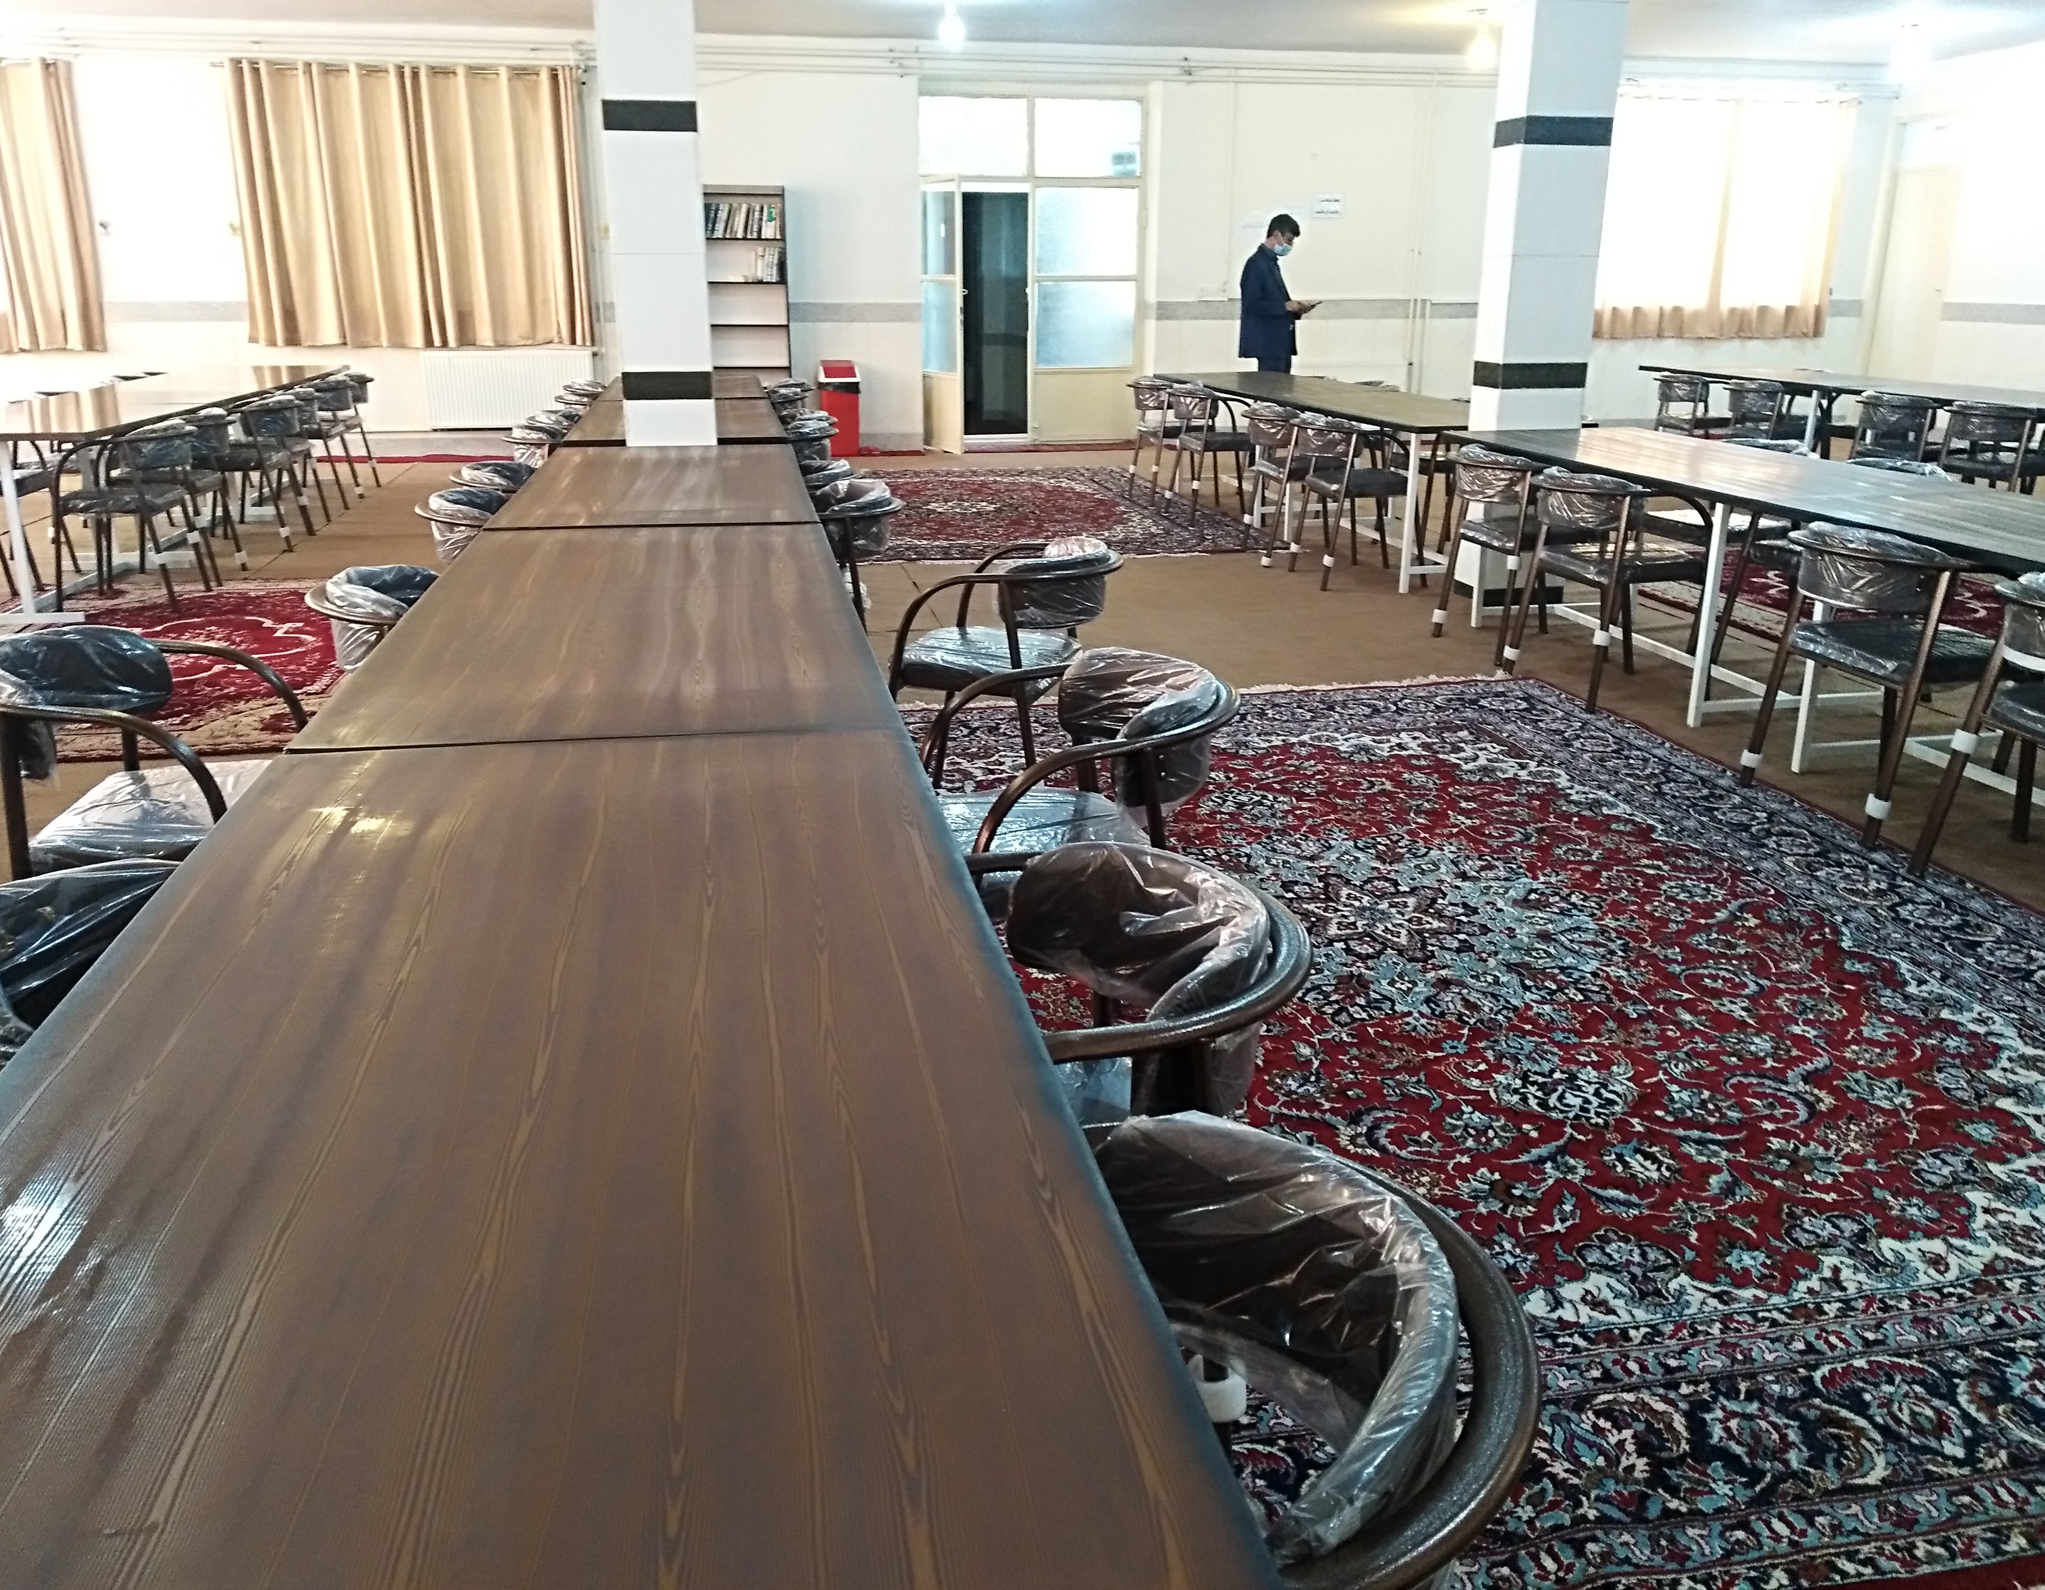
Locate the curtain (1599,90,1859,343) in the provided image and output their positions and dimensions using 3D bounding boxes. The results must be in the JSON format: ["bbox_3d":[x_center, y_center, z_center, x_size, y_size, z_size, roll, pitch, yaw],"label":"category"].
[{"bbox_3d":[5.912,-4.854,13.503,2.250,1.950,0.150,-3,19,-10],"label":"curtain"}]

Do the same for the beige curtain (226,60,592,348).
[{"bbox_3d":[-4.442,-4.294,11.671,2.430,1.940,0.150,-3,19,-10],"label":"beige curtain"}]

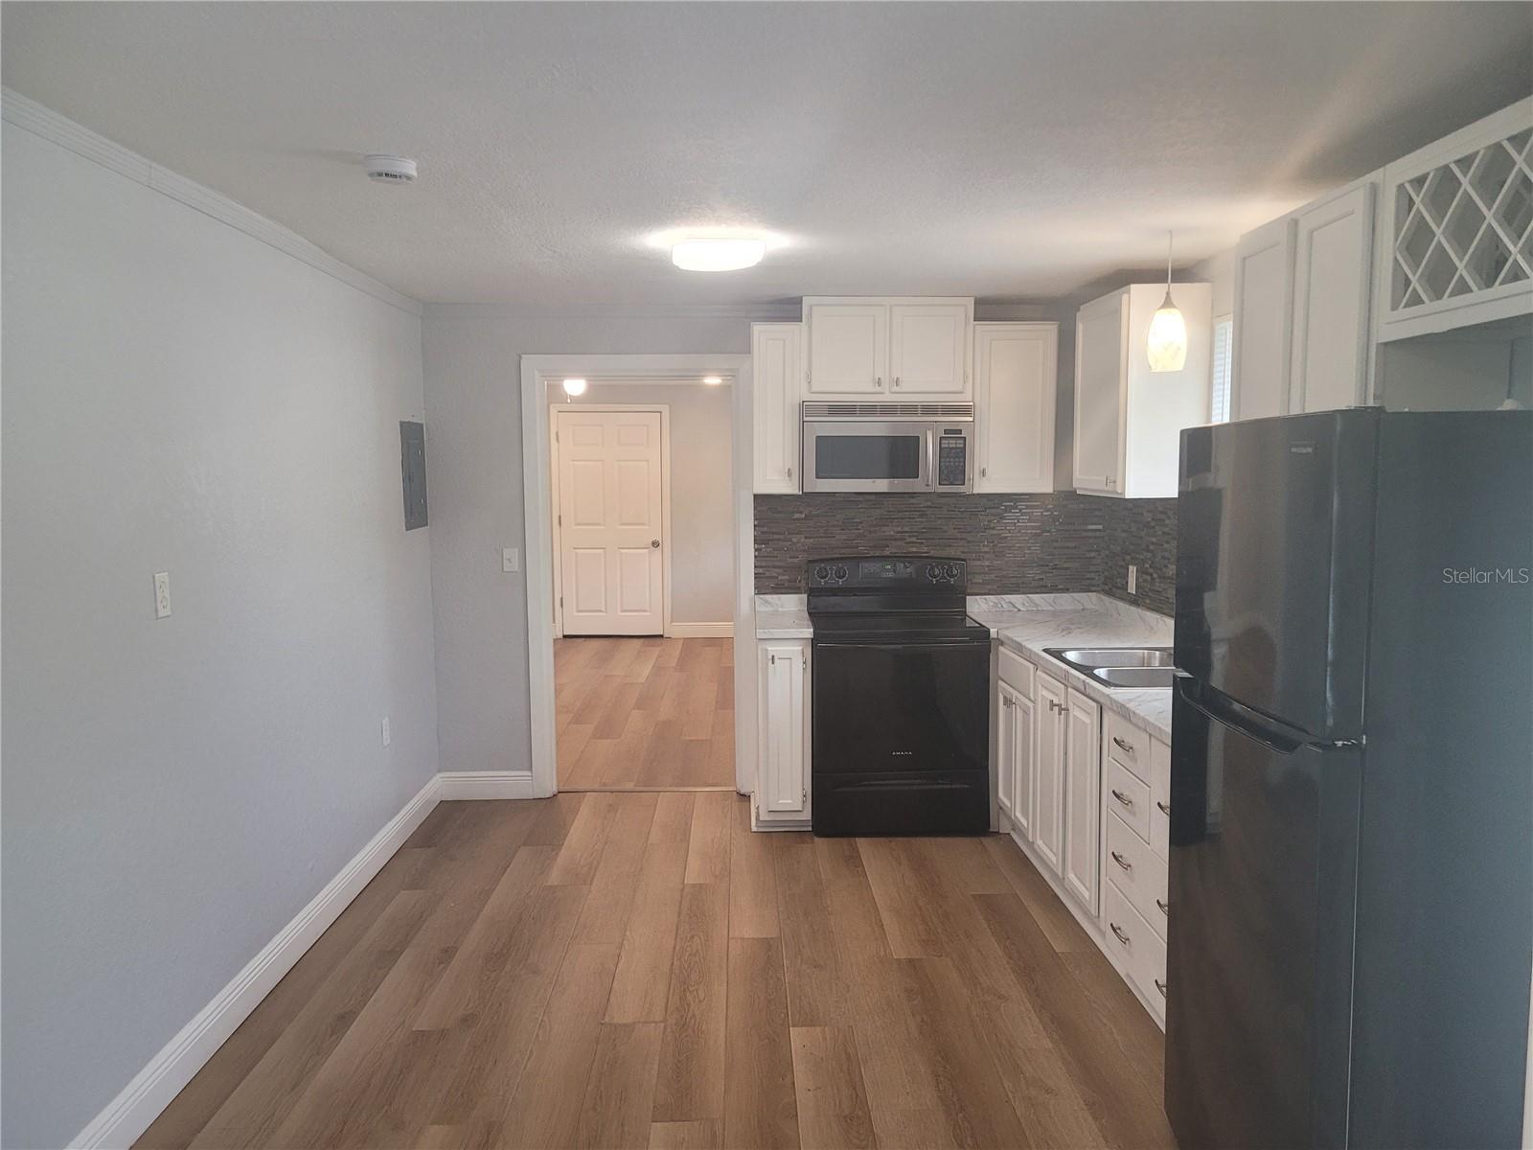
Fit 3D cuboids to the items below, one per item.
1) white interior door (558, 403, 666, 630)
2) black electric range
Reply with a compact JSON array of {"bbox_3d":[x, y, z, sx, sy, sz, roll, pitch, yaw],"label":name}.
[{"bbox_3d":[-1.421,-0.465,10.526,0.915,2.039,0.045,-1,5,-1],"label":"white interior door"},{"bbox_3d":[0.576,0.519,5.249,0.758,1.168,0.655,-1,5,-1],"label":"black electric range"}]

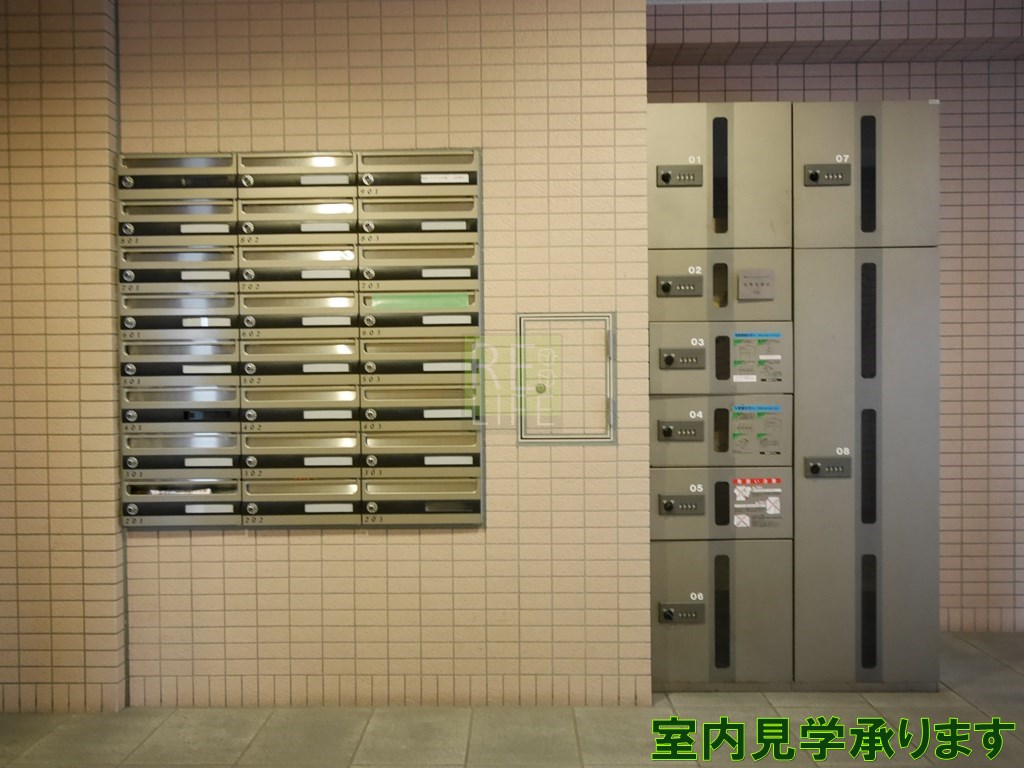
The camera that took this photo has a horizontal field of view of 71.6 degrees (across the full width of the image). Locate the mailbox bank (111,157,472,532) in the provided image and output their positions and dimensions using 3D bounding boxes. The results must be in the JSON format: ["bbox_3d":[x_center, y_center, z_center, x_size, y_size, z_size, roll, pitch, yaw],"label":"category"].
[{"bbox_3d":[-0.630,-0.134,2.235,1.099,1.145,0.210,-1,1,1],"label":"mailbox bank"}]

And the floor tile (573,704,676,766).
[{"bbox_3d":[0.334,0.981,1.977,0.297,0.012,0.300,-1,1,1],"label":"floor tile"}]

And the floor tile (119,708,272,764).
[{"bbox_3d":[-0.877,1.001,2.013,0.300,0.012,0.304,-1,0,1],"label":"floor tile"}]

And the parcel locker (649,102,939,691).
[{"bbox_3d":[0.888,0.043,2.470,0.916,1.859,0.485,-1,0,1],"label":"parcel locker"}]

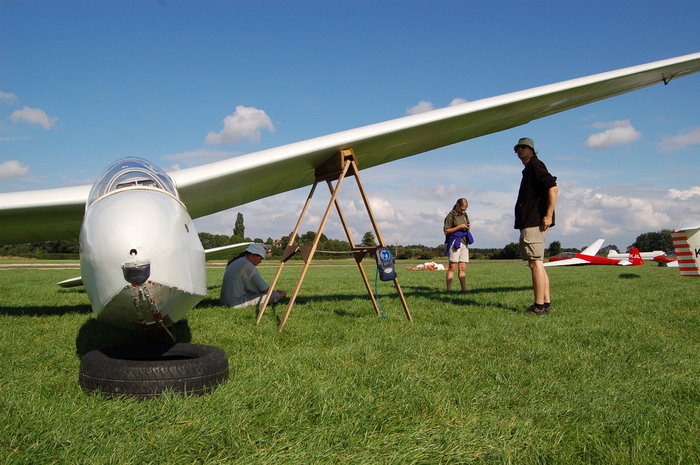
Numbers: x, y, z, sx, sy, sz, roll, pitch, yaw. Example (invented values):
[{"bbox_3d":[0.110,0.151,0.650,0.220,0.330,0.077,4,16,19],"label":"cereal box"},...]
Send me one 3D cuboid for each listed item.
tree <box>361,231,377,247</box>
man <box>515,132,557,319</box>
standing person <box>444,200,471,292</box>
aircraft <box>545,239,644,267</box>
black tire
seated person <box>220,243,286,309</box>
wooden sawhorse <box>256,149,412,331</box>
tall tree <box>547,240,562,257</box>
[{"bbox_3d":[7.971,5.861,219.980,6.300,11.400,6.300,0,-3,0],"label":"tree"},{"bbox_3d":[1.942,-0.074,5.470,0.420,1.810,0.520,2,-3,-28],"label":"man"},{"bbox_3d":[1.845,0.206,9.001,0.470,1.620,0.400,2,-3,-30],"label":"standing person"},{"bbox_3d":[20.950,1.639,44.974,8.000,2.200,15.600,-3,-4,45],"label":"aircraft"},{"bbox_3d":[-0.825,0.587,2.214,0.595,0.168,0.595,0,-3,0],"label":"black tire"},{"bbox_3d":[-1.119,0.488,6.003,0.780,0.750,0.580,1,-3,-18],"label":"seated person"},{"bbox_3d":[-0.125,0.054,4.623,1.290,1.470,0.650,2,-3,-29],"label":"wooden sawhorse"},{"bbox_3d":[86.003,7.658,219.891,5.500,7.800,5.500,0,-3,0],"label":"tall tree"}]

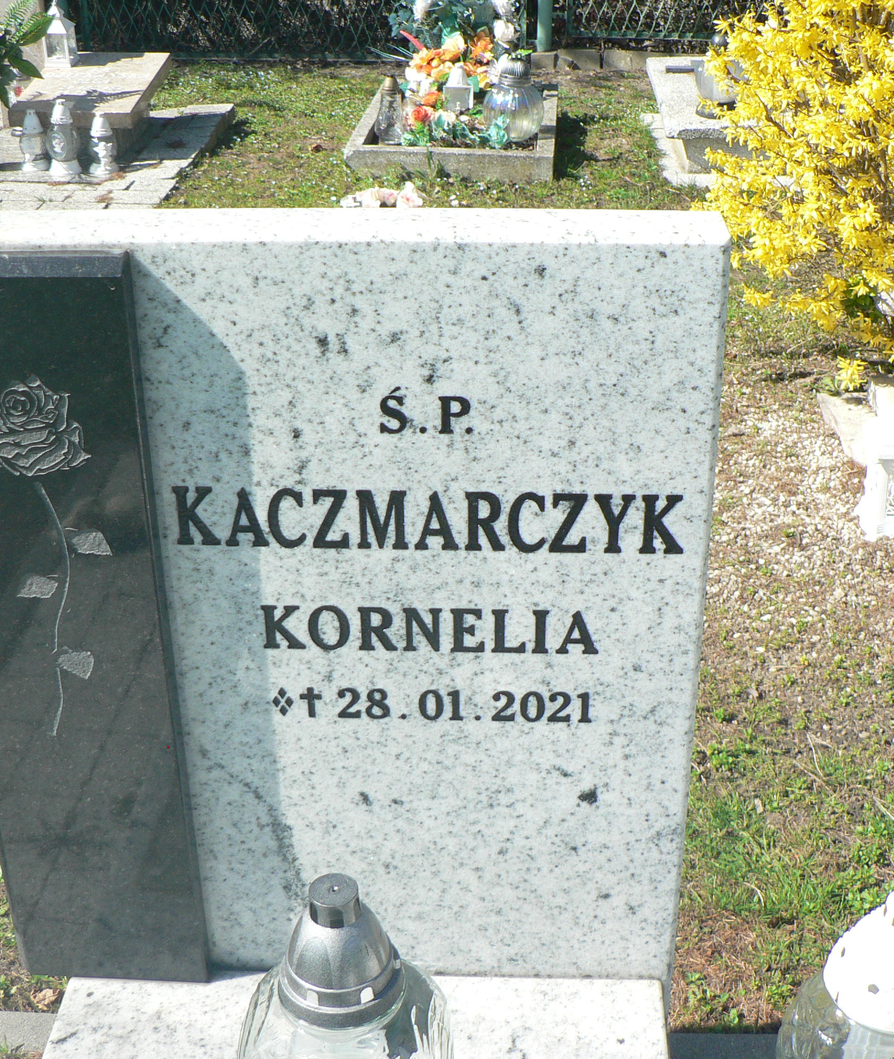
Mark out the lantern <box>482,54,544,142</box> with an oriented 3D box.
[{"bbox_3d":[0.233,-1.502,5.125,0.213,0.285,0.213,-1,27,0],"label":"lantern"}]

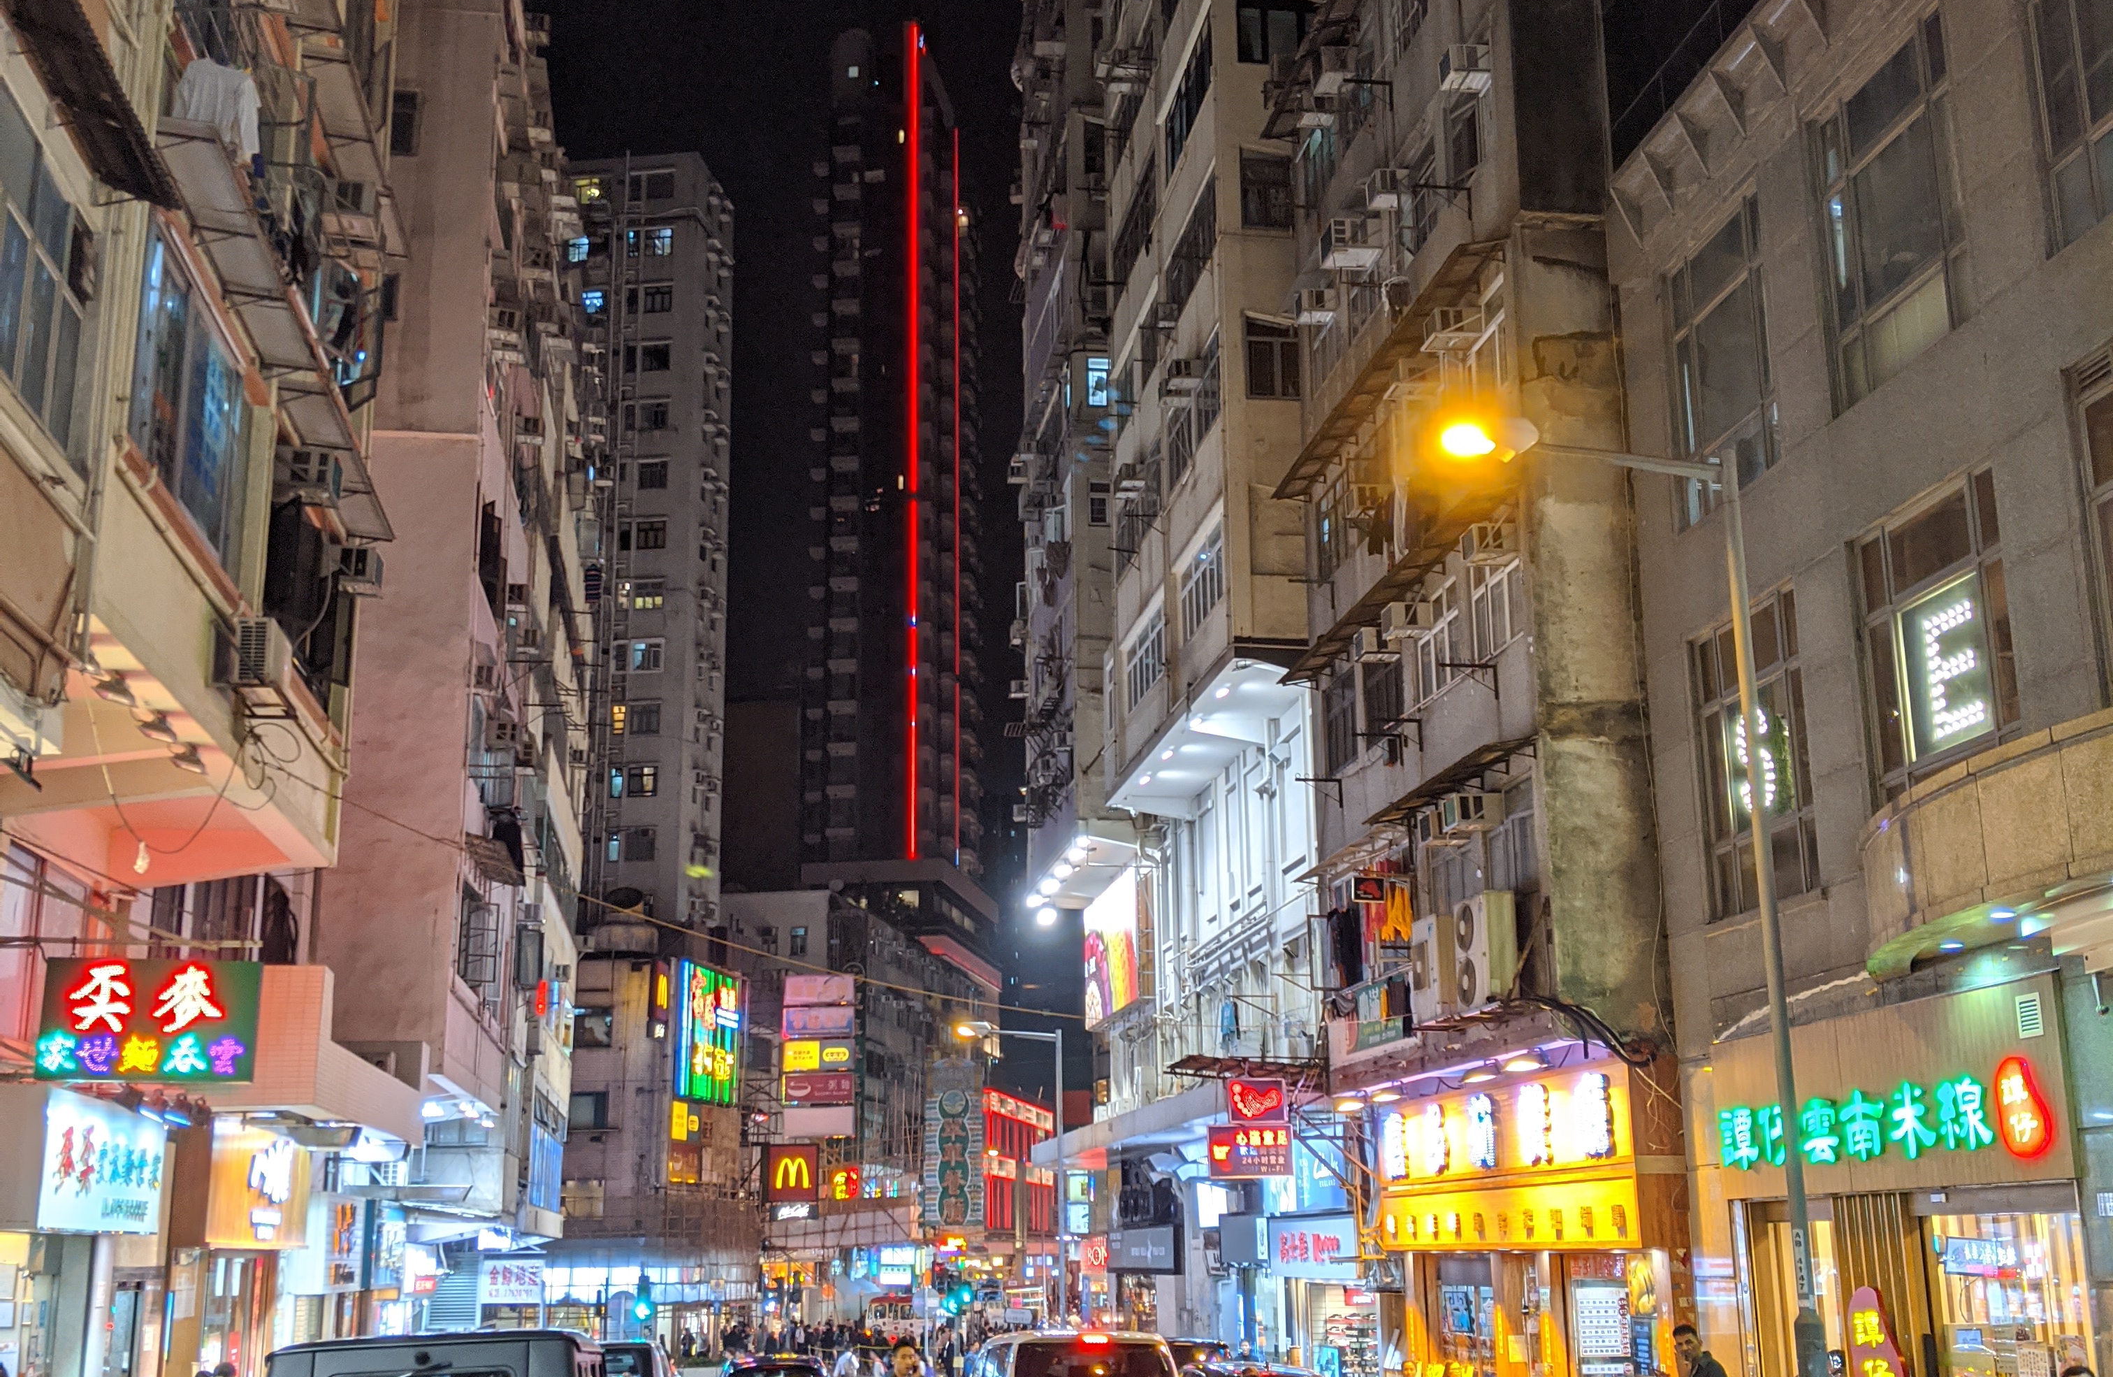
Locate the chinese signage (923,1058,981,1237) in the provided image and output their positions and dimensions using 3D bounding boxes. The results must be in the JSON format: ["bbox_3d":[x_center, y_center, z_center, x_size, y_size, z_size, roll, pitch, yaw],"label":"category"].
[{"bbox_3d":[-4.802,21.046,102.000,2.700,8.200,0.400,-3,-16,9],"label":"chinese signage"}]

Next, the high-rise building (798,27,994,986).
[{"bbox_3d":[-11.631,0.288,172.583,10.800,100.000,22.000,-4,-16,10],"label":"high-rise building"}]

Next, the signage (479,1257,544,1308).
[{"bbox_3d":[-10.660,11.629,43.000,1.250,1.000,0.150,1,-16,-8],"label":"signage"}]

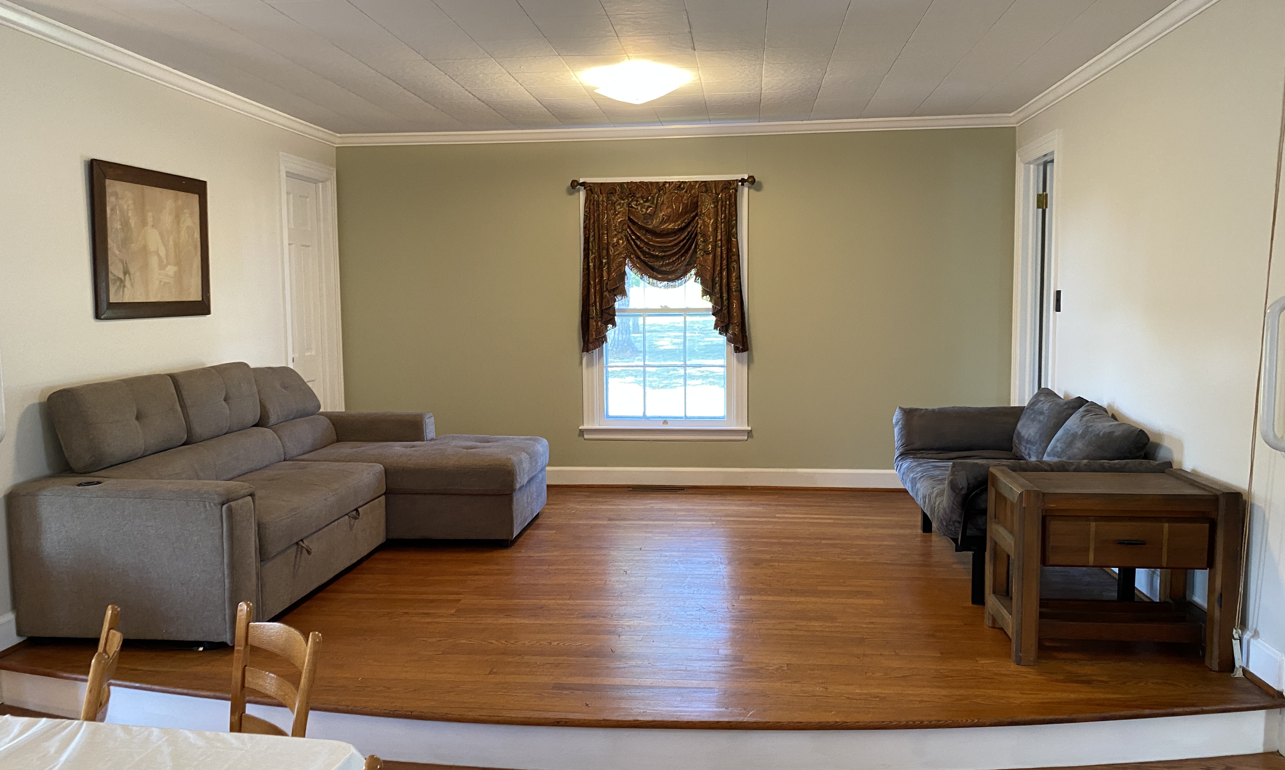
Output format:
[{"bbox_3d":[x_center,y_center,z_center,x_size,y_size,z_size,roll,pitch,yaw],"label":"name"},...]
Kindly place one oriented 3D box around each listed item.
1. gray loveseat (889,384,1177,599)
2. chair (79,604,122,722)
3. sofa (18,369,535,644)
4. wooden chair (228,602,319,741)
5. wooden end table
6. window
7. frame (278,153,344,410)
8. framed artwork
[{"bbox_3d":[1.696,0.437,4.484,0.840,0.780,1.580,0,5,6],"label":"gray loveseat"},{"bbox_3d":[-1.401,0.971,2.157,0.470,0.815,0.430,-3,5,-24],"label":"chair"},{"bbox_3d":[-1.421,0.379,4.537,1.550,0.940,2.290,0,5,6],"label":"sofa"},{"bbox_3d":[-0.986,0.968,2.155,0.430,0.815,0.470,4,7,42],"label":"wooden chair"},{"bbox_3d":[1.617,0.628,3.419,0.700,0.587,0.480,0,5,6],"label":"wooden end table"},{"bbox_3d":[0.145,-0.488,6.311,1.120,1.740,0.120,0,5,6],"label":"window"},{"bbox_3d":[-2.104,-0.350,6.175,0.100,2.110,0.760,0,5,6],"label":"frame"},{"bbox_3d":[-2.244,-0.647,4.451,0.035,0.666,0.871,2,5,6],"label":"framed artwork"}]

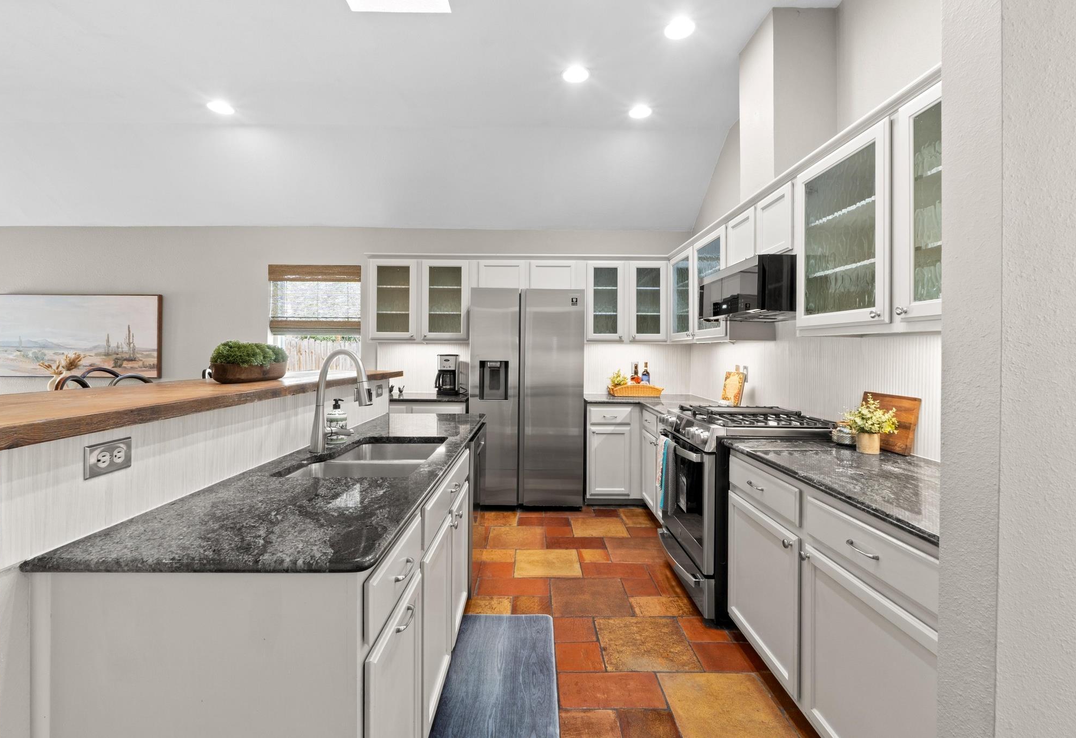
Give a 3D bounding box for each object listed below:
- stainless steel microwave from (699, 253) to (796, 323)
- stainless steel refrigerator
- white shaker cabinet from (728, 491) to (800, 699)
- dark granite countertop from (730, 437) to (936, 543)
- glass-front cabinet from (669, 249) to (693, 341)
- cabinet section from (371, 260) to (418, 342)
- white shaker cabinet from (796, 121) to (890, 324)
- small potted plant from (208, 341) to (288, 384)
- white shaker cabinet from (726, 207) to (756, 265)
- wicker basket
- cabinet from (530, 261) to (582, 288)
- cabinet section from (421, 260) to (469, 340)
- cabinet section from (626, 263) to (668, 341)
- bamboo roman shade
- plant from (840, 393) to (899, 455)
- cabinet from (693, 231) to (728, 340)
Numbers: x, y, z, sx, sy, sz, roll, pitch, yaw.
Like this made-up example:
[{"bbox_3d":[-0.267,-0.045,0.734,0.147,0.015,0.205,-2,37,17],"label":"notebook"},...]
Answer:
[{"bbox_3d":[1.282,-0.431,2.615,0.456,0.268,0.757,0,2,-1],"label":"stainless steel microwave"},{"bbox_3d":[-0.090,0.255,4.045,0.905,1.789,0.713,0,2,-1],"label":"stainless steel refrigerator"},{"bbox_3d":[1.201,0.851,1.851,0.636,0.556,0.544,0,2,0],"label":"white shaker cabinet"},{"bbox_3d":[1.209,0.372,1.597,0.639,0.030,1.180,0,2,-1],"label":"dark granite countertop"},{"bbox_3d":[1.324,-0.574,3.760,0.333,0.715,0.600,0,2,-1],"label":"glass-front cabinet"},{"bbox_3d":[-1.276,-0.614,4.235,0.411,0.708,0.330,0,1,0],"label":"cabinet section"},{"bbox_3d":[1.371,-0.527,1.883,0.304,0.712,0.568,0,2,0],"label":"white shaker cabinet"},{"bbox_3d":[-1.290,-0.039,2.058,0.176,0.180,0.397,1,2,9],"label":"small potted plant"},{"bbox_3d":[1.360,-0.748,2.757,0.304,0.334,0.343,0,2,0],"label":"white shaker cabinet"},{"bbox_3d":[0.901,0.200,4.282,0.477,0.116,0.236,0,2,-1],"label":"wicker basket"},{"bbox_3d":[0.157,-0.833,4.331,0.464,0.295,0.304,0,2,-1],"label":"cabinet"},{"bbox_3d":[-0.819,-0.609,4.239,0.419,0.704,0.330,0,1,0],"label":"cabinet section"},{"bbox_3d":[0.980,-0.605,4.254,0.338,0.701,0.330,0,1,0],"label":"cabinet section"},{"bbox_3d":[-2.109,-0.652,4.372,0.862,0.667,0.060,0,2,-1],"label":"bamboo roman shade"},{"bbox_3d":[1.360,0.221,1.897,0.201,0.247,0.196,0,2,0],"label":"plant"},{"bbox_3d":[1.353,-0.576,3.252,0.304,0.712,0.583,0,2,0],"label":"cabinet"}]

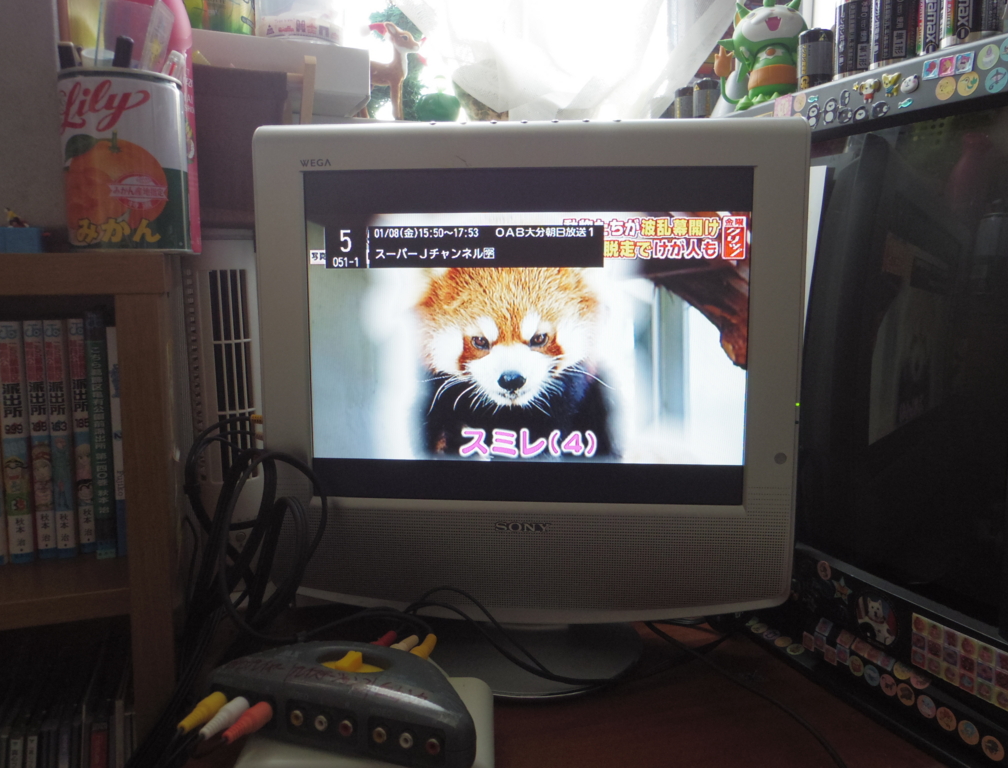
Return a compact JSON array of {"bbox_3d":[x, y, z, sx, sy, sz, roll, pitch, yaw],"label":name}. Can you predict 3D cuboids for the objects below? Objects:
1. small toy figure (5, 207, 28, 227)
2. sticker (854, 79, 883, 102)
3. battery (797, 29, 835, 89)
[{"bbox_3d":[-0.349,-0.120,0.573,0.016,0.015,0.009,0,7,0],"label":"small toy figure"},{"bbox_3d":[0.262,-0.211,0.576,0.003,0.018,0.022,-3,8,-26],"label":"sticker"},{"bbox_3d":[0.250,-0.258,0.640,0.026,0.050,0.026,3,7,20],"label":"battery"}]

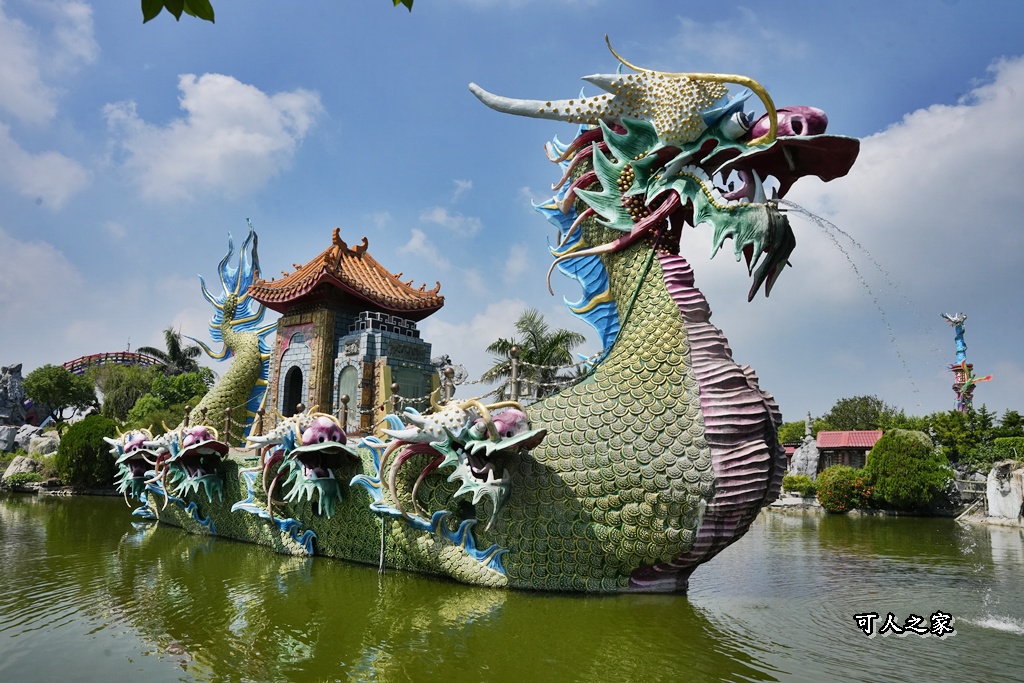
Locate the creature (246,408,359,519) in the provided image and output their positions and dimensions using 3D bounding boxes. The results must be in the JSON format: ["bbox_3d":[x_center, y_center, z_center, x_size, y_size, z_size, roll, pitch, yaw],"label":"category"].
[{"bbox_3d":[-4.304,2.539,14.682,1.600,2.150,2.100,9,-13,-42],"label":"creature"}]

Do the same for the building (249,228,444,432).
[{"bbox_3d":[-4.350,-0.060,18.725,4.200,5.600,4.000,-7,-12,37],"label":"building"}]

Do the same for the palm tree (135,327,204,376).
[{"bbox_3d":[-25.348,4.453,51.990,4.700,11.300,4.700,5,-11,-26],"label":"palm tree"}]

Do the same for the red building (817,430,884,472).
[{"bbox_3d":[16.800,5.918,35.511,3.400,2.884,2.600,-4,-11,25],"label":"red building"}]

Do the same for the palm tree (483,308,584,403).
[{"bbox_3d":[1.247,2.996,39.051,5.600,9.832,5.600,0,-10,0],"label":"palm tree"}]

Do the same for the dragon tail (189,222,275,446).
[{"bbox_3d":[-8.550,0.057,21.799,2.500,6.900,1.600,-7,-12,37],"label":"dragon tail"}]

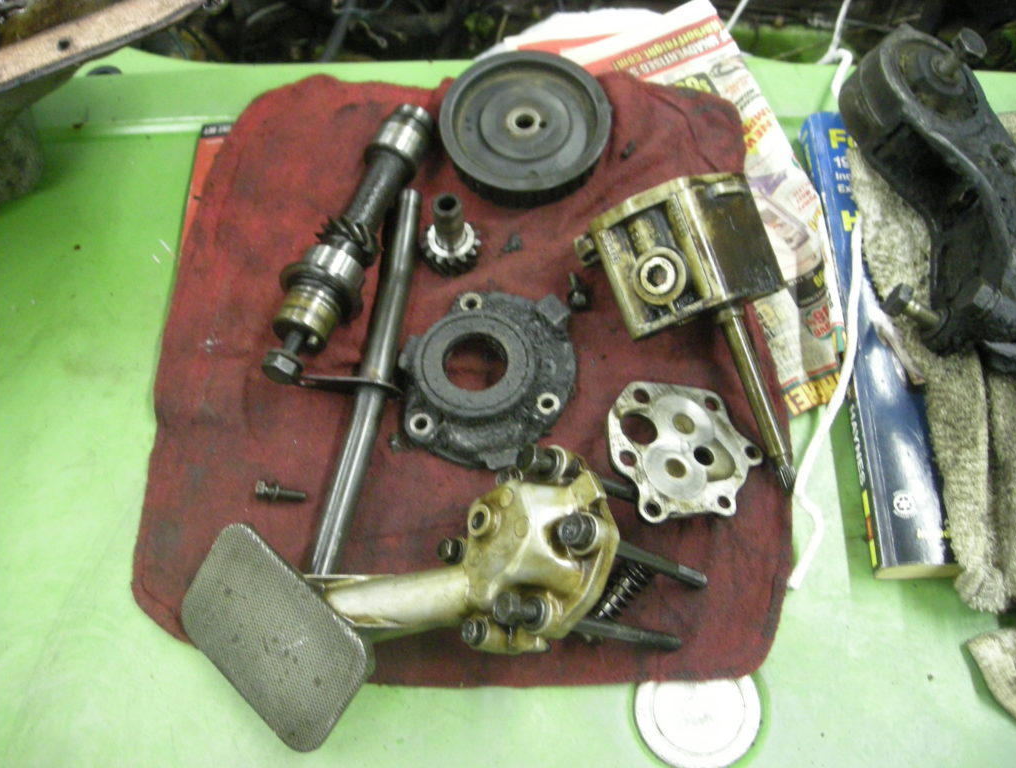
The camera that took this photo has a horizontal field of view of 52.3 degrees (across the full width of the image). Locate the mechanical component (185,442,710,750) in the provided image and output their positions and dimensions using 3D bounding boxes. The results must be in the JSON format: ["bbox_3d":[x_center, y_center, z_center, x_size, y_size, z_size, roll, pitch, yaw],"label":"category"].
[{"bbox_3d":[-0.029,0.091,0.481,0.247,0.065,0.111,-14,67,-6],"label":"mechanical component"}]

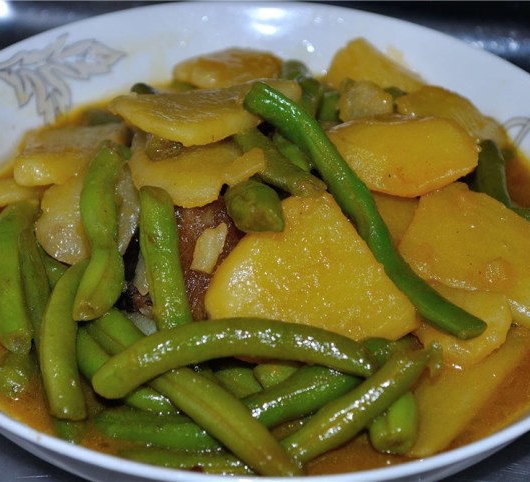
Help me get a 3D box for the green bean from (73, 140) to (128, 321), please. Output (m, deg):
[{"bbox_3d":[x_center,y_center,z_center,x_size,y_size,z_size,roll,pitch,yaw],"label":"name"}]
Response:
[{"bbox_3d":[-0.043,-0.004,0.438,0.012,0.014,0.060,9,48,-11],"label":"green bean"}]

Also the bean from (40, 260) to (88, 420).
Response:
[{"bbox_3d":[-0.051,0.021,0.424,0.014,0.010,0.051,1,63,1],"label":"bean"}]

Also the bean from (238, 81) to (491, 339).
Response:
[{"bbox_3d":[0.024,-0.011,0.443,0.014,0.023,0.098,-42,62,7],"label":"bean"}]

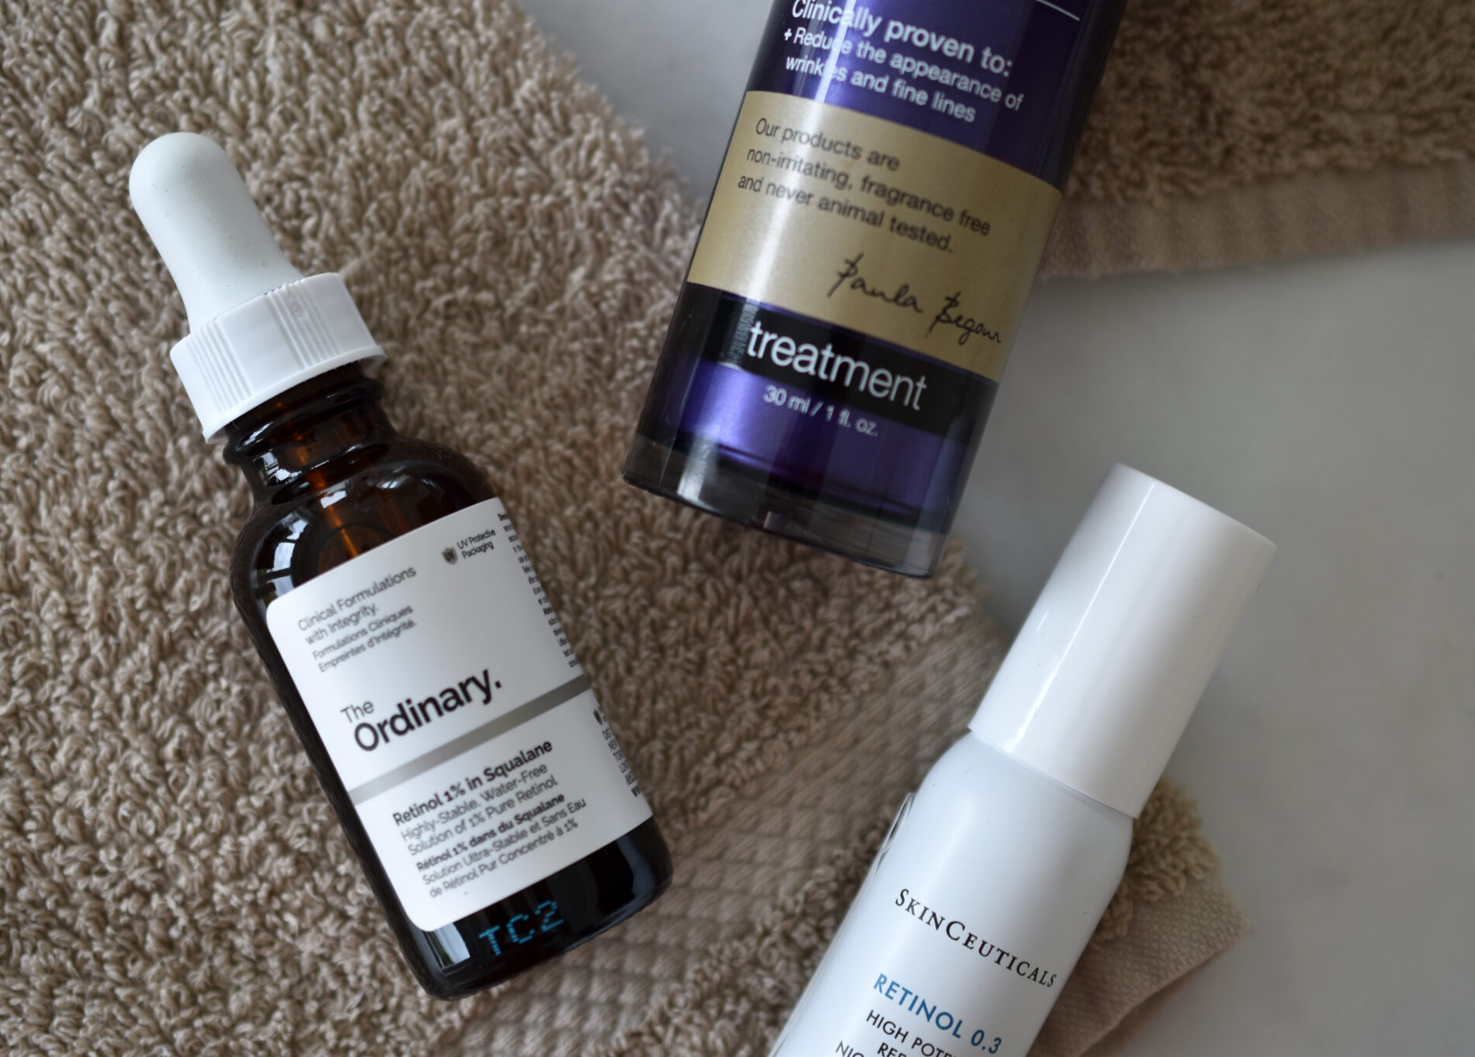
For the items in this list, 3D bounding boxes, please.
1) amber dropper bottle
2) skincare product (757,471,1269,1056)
[{"bbox_3d":[-0.043,0.001,0.305,0.033,0.033,0.104,-25,90,-10],"label":"amber dropper bottle"},{"bbox_3d":[0.025,0.052,0.310,0.027,0.027,0.124,28,90,-2],"label":"skincare product"}]

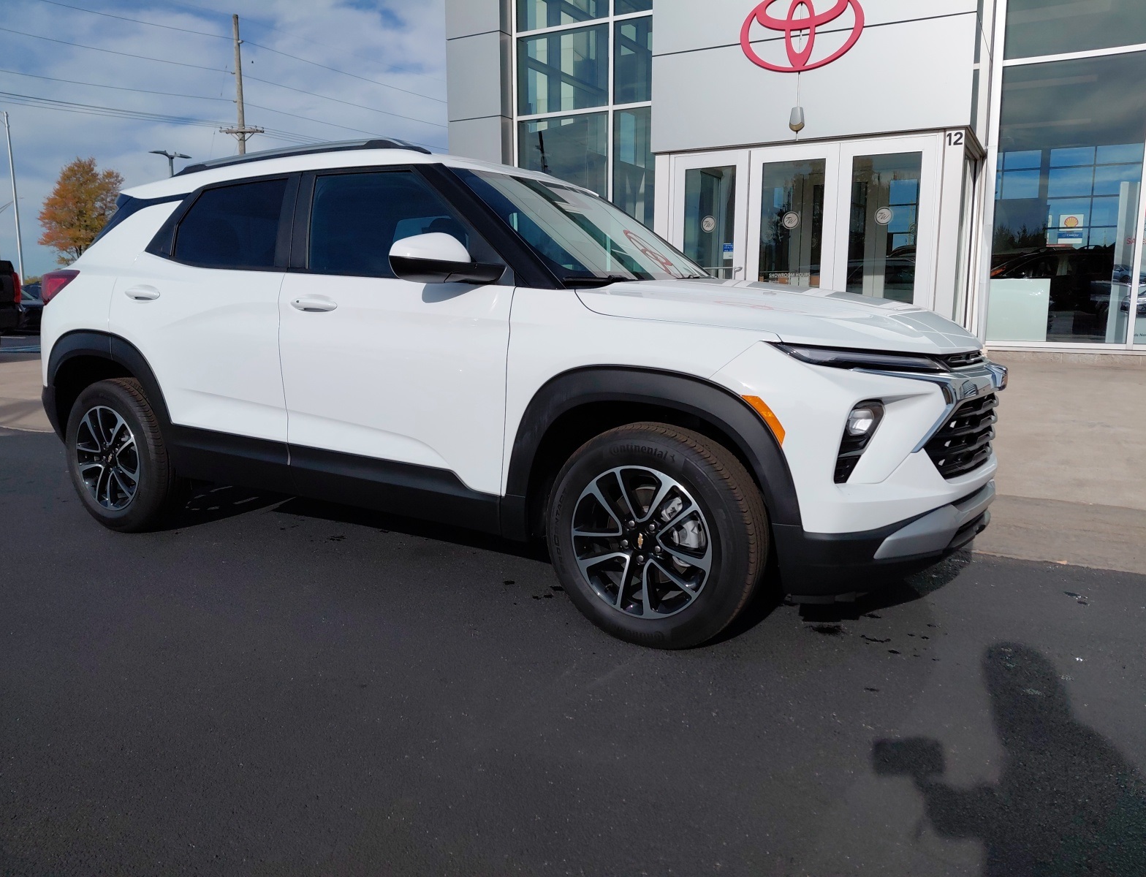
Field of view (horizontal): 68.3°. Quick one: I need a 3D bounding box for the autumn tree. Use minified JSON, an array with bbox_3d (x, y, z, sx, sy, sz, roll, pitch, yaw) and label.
[{"bbox_3d":[-26.179,-10.448,44.940,4.300,8.570,4.300,-5,10,-29],"label":"autumn tree"}]

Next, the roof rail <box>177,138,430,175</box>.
[{"bbox_3d":[-1.140,-1.124,3.391,1.460,0.075,0.070,6,10,29],"label":"roof rail"}]

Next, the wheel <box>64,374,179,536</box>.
[{"bbox_3d":[-2.061,0.077,3.910,0.700,0.700,0.225,6,10,29],"label":"wheel"}]

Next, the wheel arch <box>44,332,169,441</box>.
[{"bbox_3d":[-2.069,-0.221,3.790,0.970,0.535,0.135,6,10,29],"label":"wheel arch"}]

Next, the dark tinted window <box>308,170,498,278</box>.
[{"bbox_3d":[-0.612,-0.752,2.975,0.915,0.395,0.060,6,-8,29],"label":"dark tinted window"}]

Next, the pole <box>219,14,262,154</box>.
[{"bbox_3d":[-16.183,-12.989,41.496,2.400,14.750,0.500,4,10,22],"label":"pole"}]

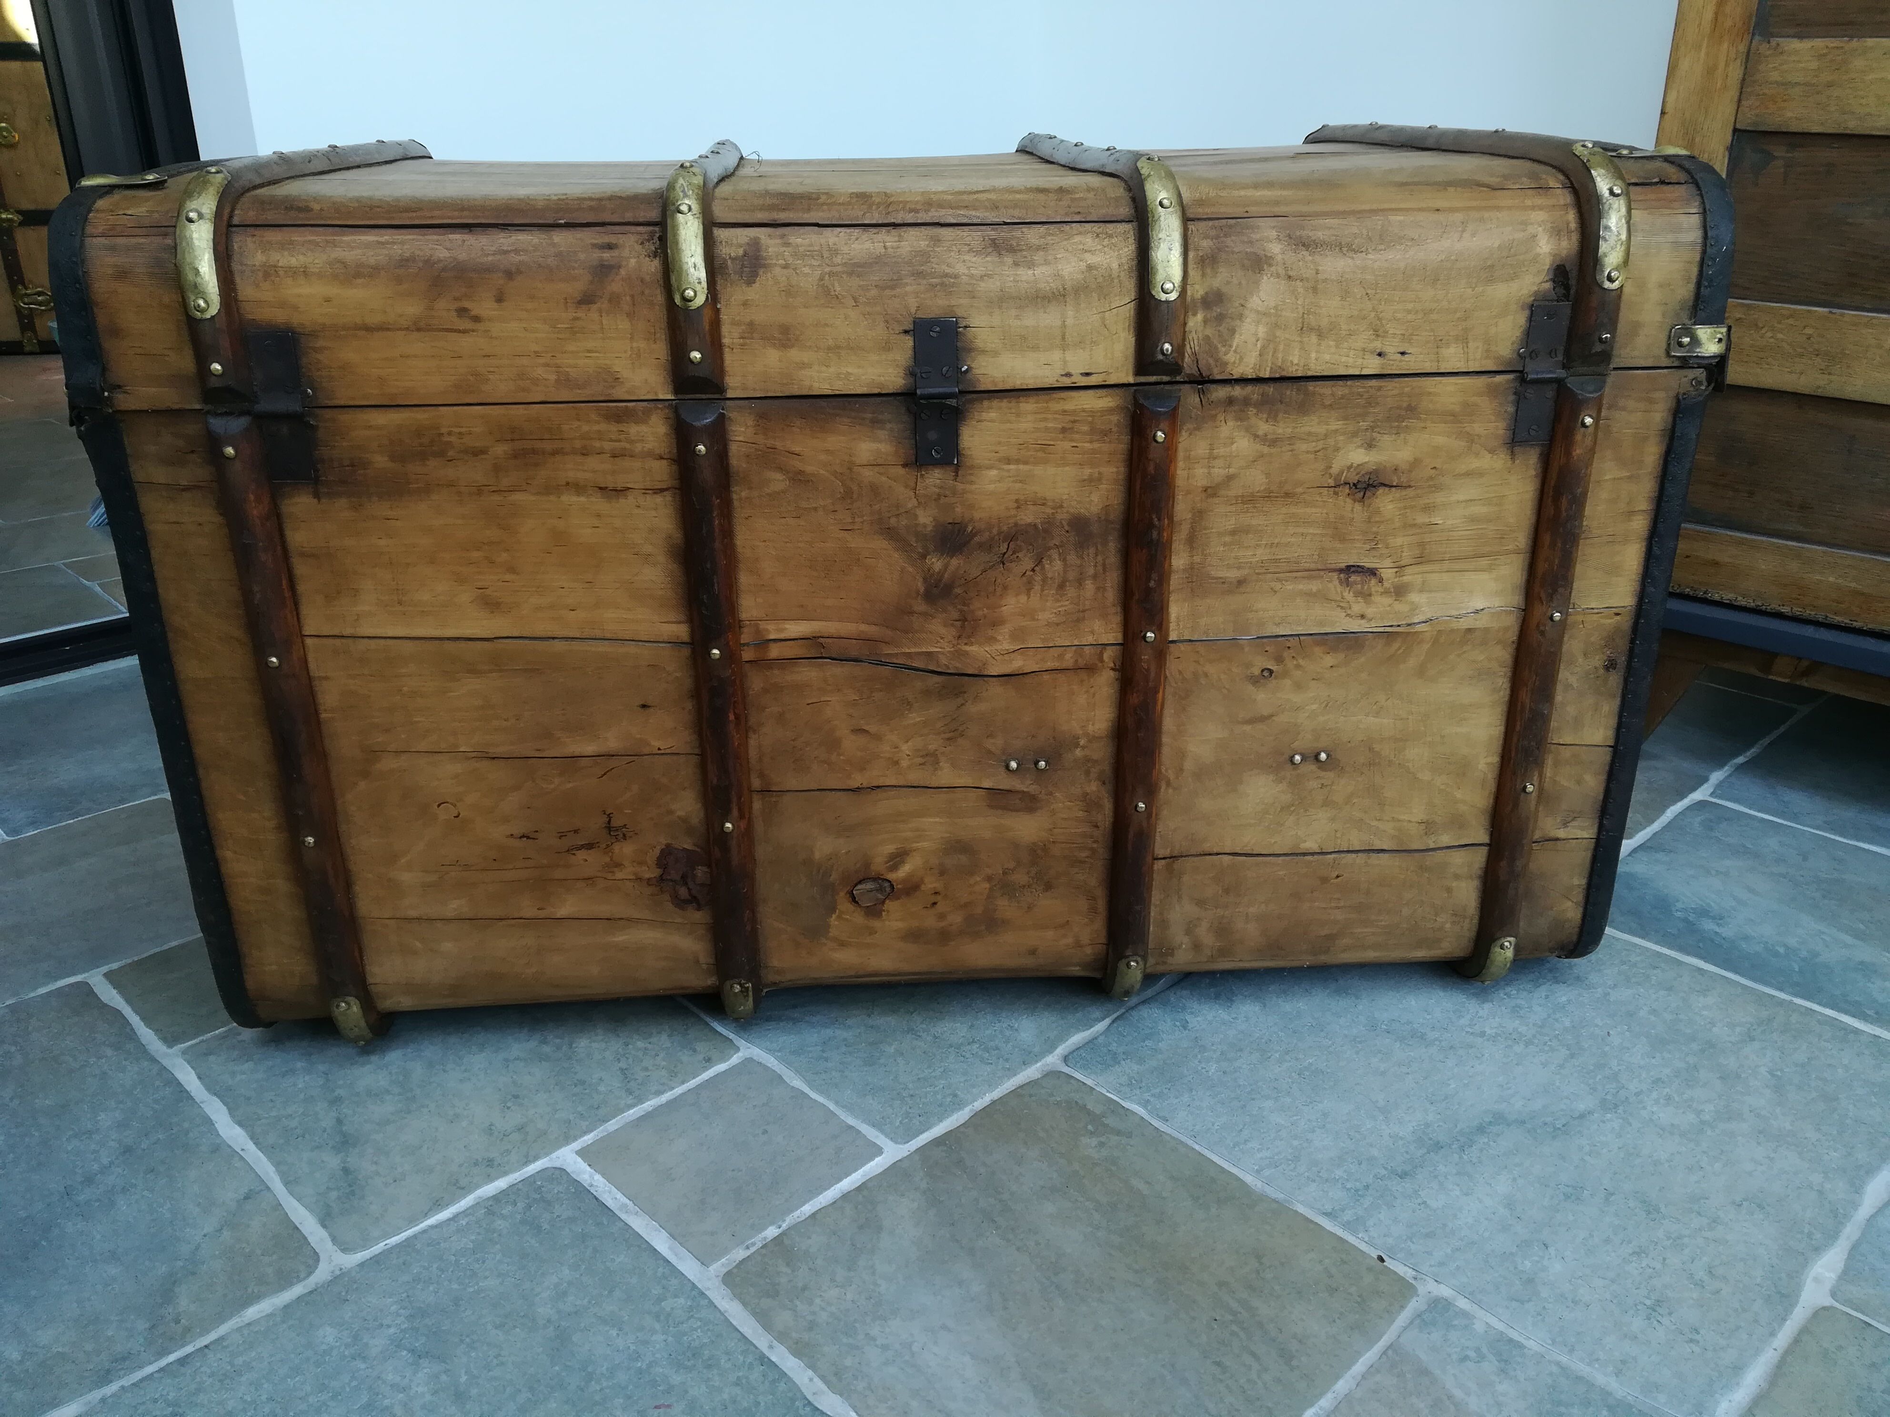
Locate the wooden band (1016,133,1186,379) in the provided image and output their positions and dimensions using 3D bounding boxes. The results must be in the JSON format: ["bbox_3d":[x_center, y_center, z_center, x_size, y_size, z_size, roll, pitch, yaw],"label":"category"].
[{"bbox_3d":[0.118,-0.400,1.194,0.037,0.154,0.624,-2,22,-4],"label":"wooden band"}]

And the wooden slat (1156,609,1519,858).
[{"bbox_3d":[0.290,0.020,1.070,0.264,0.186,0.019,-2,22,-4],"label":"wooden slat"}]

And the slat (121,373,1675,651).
[{"bbox_3d":[-0.010,-0.132,0.984,1.044,0.179,0.019,-2,22,-4],"label":"slat"}]

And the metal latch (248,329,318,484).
[{"bbox_3d":[-0.427,-0.193,0.909,0.032,0.098,0.011,-2,22,-4],"label":"metal latch"}]

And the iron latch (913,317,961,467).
[{"bbox_3d":[-0.004,-0.211,0.946,0.030,0.098,0.010,-2,22,-4],"label":"iron latch"}]

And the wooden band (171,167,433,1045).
[{"bbox_3d":[-0.481,-0.147,1.240,0.031,0.642,0.608,-2,22,-4],"label":"wooden band"}]

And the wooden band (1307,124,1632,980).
[{"bbox_3d":[0.421,-0.193,1.312,0.037,0.641,0.626,-2,22,-4],"label":"wooden band"}]

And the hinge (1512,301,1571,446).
[{"bbox_3d":[0.410,-0.229,0.973,0.029,0.097,0.010,-2,22,-4],"label":"hinge"}]

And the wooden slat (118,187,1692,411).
[{"bbox_3d":[-0.012,-0.272,0.931,1.044,0.119,0.035,-2,22,-4],"label":"wooden slat"}]

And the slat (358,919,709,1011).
[{"bbox_3d":[-0.306,0.190,1.087,0.258,0.074,0.019,-2,22,-4],"label":"slat"}]

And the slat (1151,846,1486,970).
[{"bbox_3d":[0.295,0.156,1.135,0.266,0.102,0.017,-2,22,-4],"label":"slat"}]

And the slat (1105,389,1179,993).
[{"bbox_3d":[0.144,0.005,1.044,0.036,0.473,0.018,-2,22,-4],"label":"slat"}]

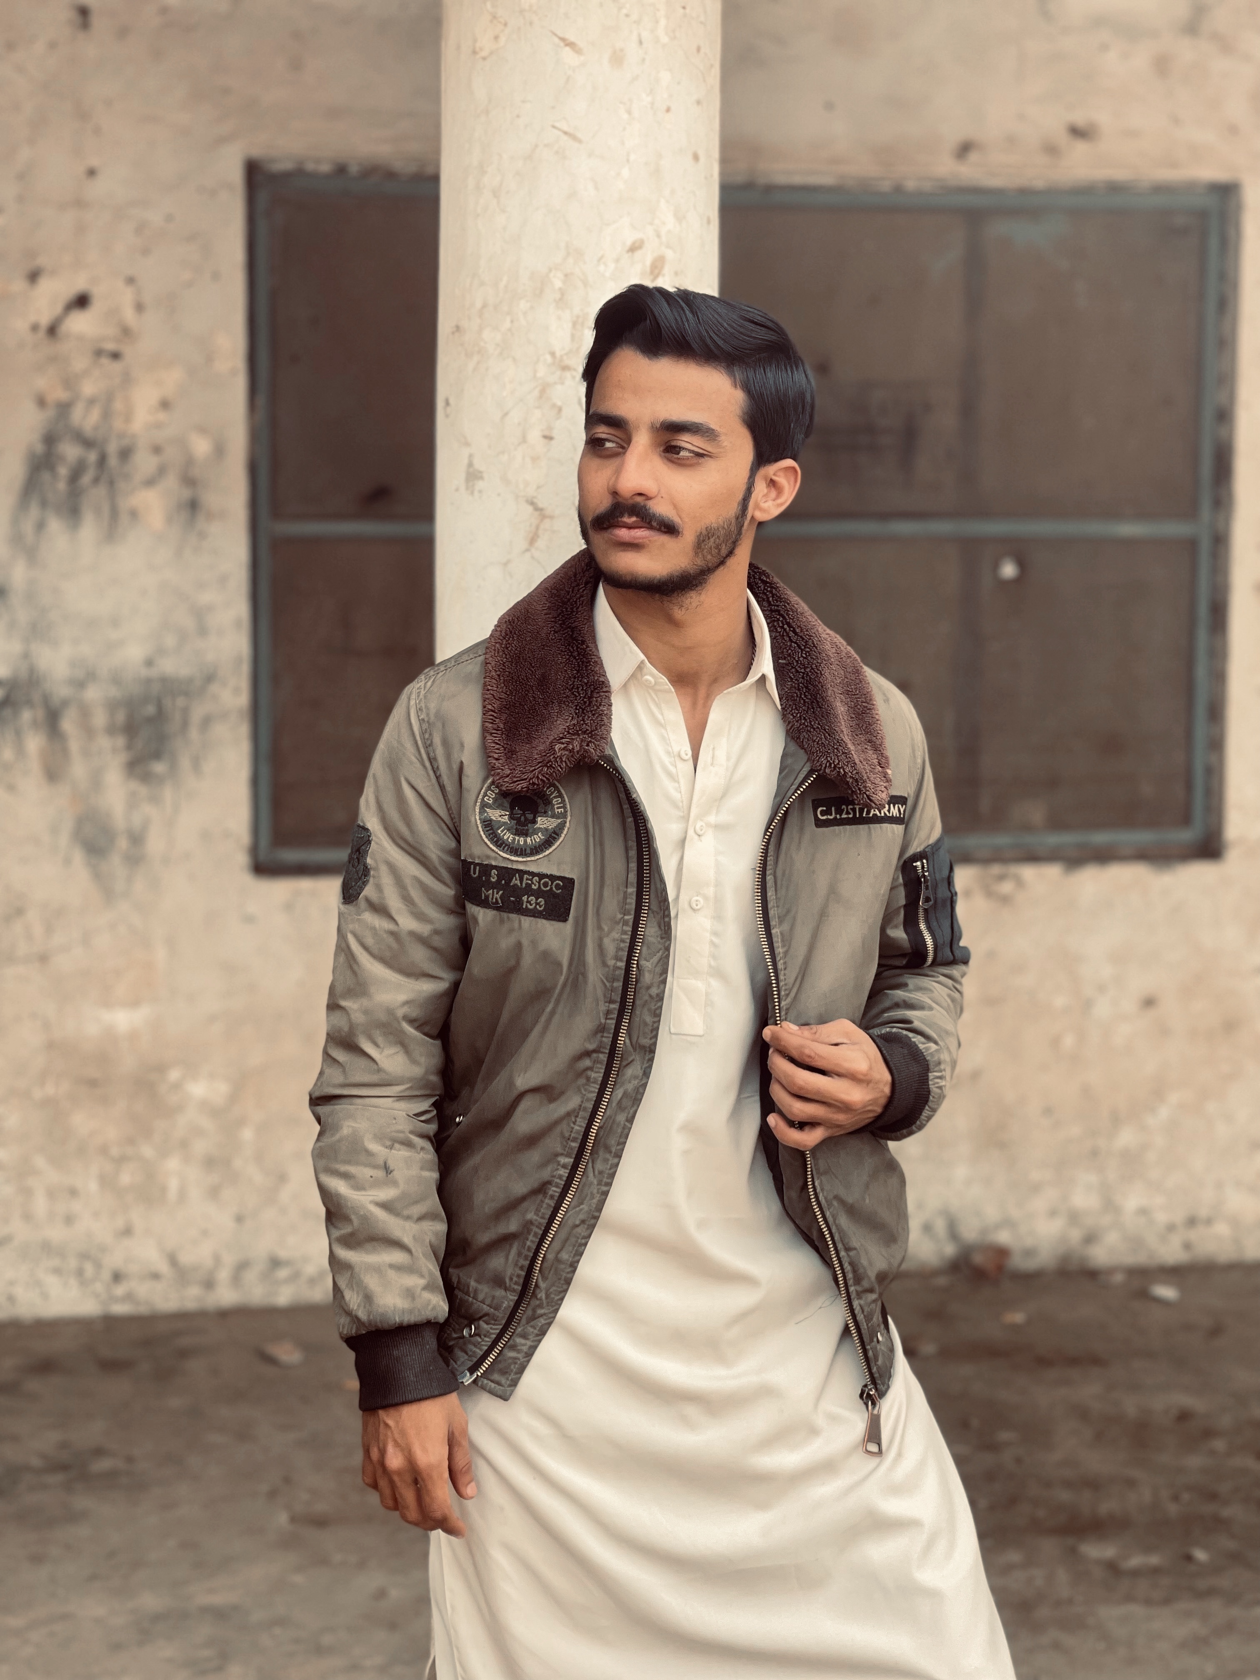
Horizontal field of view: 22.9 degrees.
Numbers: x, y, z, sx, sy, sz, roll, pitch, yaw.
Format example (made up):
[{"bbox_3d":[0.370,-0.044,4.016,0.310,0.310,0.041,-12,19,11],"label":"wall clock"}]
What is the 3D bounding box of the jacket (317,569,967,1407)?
[{"bbox_3d":[0.005,0.117,2.550,0.520,0.700,0.320,-1,5,-10],"label":"jacket"}]

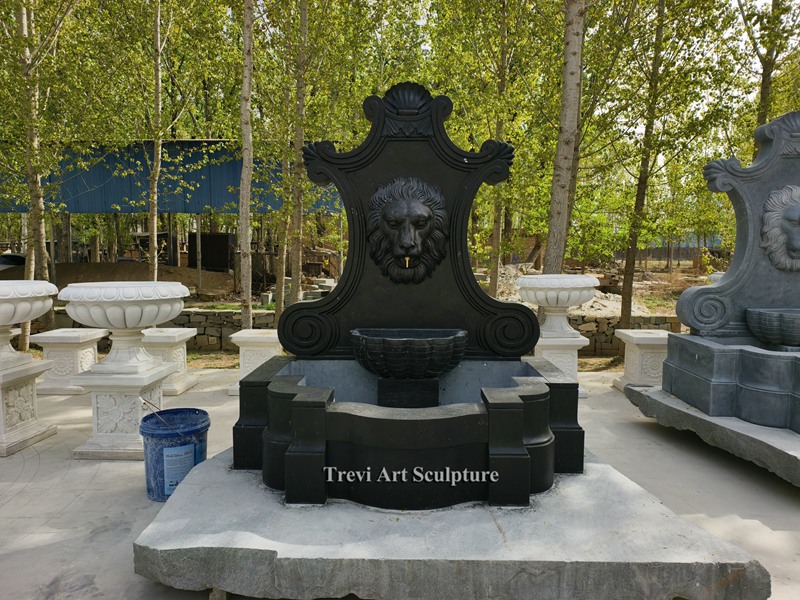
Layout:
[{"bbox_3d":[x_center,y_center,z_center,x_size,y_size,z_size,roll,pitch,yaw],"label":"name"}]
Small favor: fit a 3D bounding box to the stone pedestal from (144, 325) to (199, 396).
[{"bbox_3d":[-2.080,0.537,4.692,0.436,0.499,0.436,0,5,2],"label":"stone pedestal"}]

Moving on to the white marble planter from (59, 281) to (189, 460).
[{"bbox_3d":[-1.670,0.412,3.262,0.692,1.003,0.692,0,5,2],"label":"white marble planter"}]

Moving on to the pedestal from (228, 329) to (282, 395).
[{"bbox_3d":[-1.216,0.537,4.666,0.436,0.499,0.436,0,5,-3],"label":"pedestal"}]

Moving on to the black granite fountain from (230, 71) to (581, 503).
[{"bbox_3d":[0.047,-0.190,2.766,1.775,2.106,1.134,0,5,1],"label":"black granite fountain"}]

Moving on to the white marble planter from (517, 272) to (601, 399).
[{"bbox_3d":[1.309,0.291,4.499,0.692,1.003,0.692,0,5,-3],"label":"white marble planter"}]

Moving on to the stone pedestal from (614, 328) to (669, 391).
[{"bbox_3d":[2.112,0.543,4.485,0.436,0.499,0.436,0,5,3],"label":"stone pedestal"}]

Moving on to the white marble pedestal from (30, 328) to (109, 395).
[{"bbox_3d":[-2.903,0.538,4.719,0.436,0.499,0.436,0,5,0],"label":"white marble pedestal"}]

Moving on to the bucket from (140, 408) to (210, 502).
[{"bbox_3d":[-1.127,0.779,2.697,0.326,0.371,0.326,0,5,0],"label":"bucket"}]

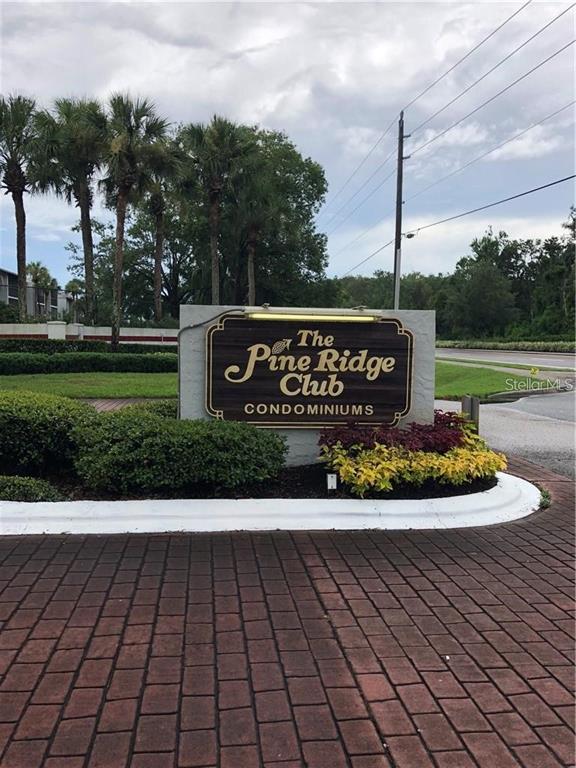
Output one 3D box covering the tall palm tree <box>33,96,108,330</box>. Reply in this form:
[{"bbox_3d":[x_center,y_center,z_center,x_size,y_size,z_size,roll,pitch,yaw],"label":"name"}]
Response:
[{"bbox_3d":[-10.157,-6.966,29.500,3.400,12.760,3.400,0,3,-6],"label":"tall palm tree"}]

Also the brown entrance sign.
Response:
[{"bbox_3d":[0.205,-0.134,6.060,2.030,1.100,0.100,0,3,-6],"label":"brown entrance sign"}]

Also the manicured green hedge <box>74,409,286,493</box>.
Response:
[{"bbox_3d":[-0.966,0.621,5.800,1.870,0.620,0.900,0,3,-6],"label":"manicured green hedge"}]

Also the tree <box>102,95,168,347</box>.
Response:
[{"bbox_3d":[-6.716,-6.548,27.500,3.000,12.130,3.000,0,3,-6],"label":"tree"}]

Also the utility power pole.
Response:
[{"bbox_3d":[5.970,-7.410,33.000,0.750,13.793,0.400,0,3,-6],"label":"utility power pole"}]

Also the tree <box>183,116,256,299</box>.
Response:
[{"bbox_3d":[-3.639,-7.004,31.500,3.500,12.713,3.500,0,3,-6],"label":"tree"}]

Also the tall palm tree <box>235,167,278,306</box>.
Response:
[{"bbox_3d":[-1.756,-6.236,34.000,2.600,10.910,2.600,0,3,-6],"label":"tall palm tree"}]

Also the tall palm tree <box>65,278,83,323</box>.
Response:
[{"bbox_3d":[-22.741,-6.936,66.000,2.000,8.266,2.000,0,3,-6],"label":"tall palm tree"}]

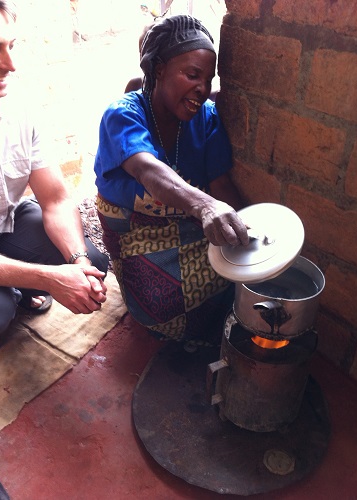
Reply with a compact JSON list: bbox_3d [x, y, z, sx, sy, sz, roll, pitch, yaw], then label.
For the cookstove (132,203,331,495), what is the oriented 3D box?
[{"bbox_3d":[0.155,0.217,1.345,0.590,0.550,0.590,0,35,0],"label":"cookstove"}]

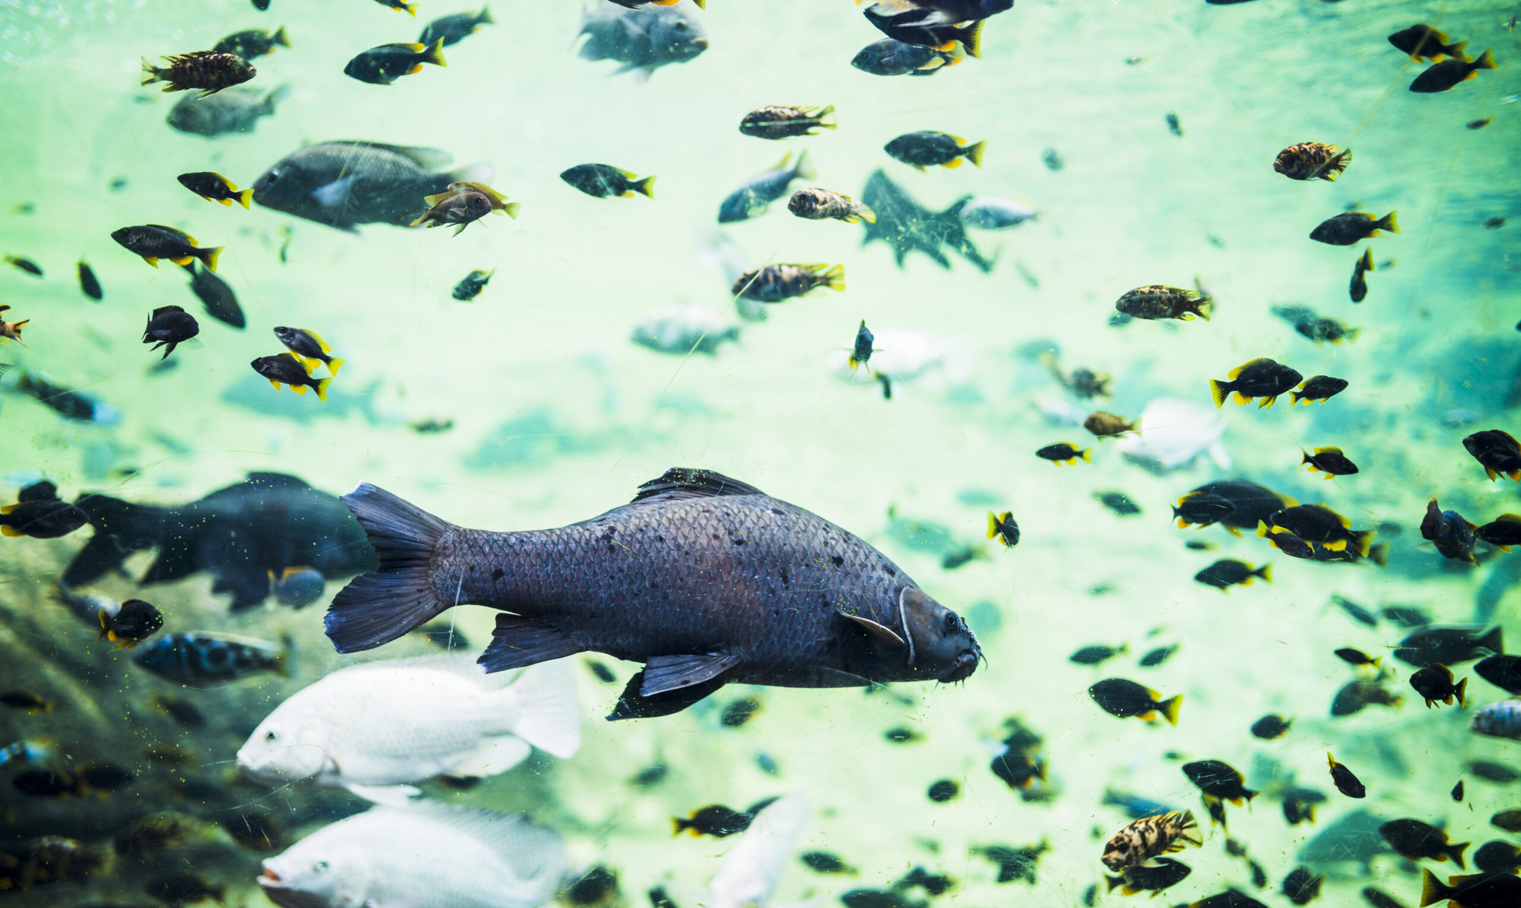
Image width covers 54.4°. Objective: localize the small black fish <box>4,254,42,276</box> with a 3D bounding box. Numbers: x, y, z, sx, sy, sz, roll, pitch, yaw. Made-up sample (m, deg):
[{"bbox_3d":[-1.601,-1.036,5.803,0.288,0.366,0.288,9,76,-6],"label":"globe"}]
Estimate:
[{"bbox_3d":[-1.198,-0.308,2.400,0.075,0.027,0.015,22,-9,-23],"label":"small black fish"}]

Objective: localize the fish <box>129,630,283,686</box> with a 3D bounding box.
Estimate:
[{"bbox_3d":[-0.652,0.242,1.750,0.180,0.063,0.035,0,0,-5],"label":"fish"}]

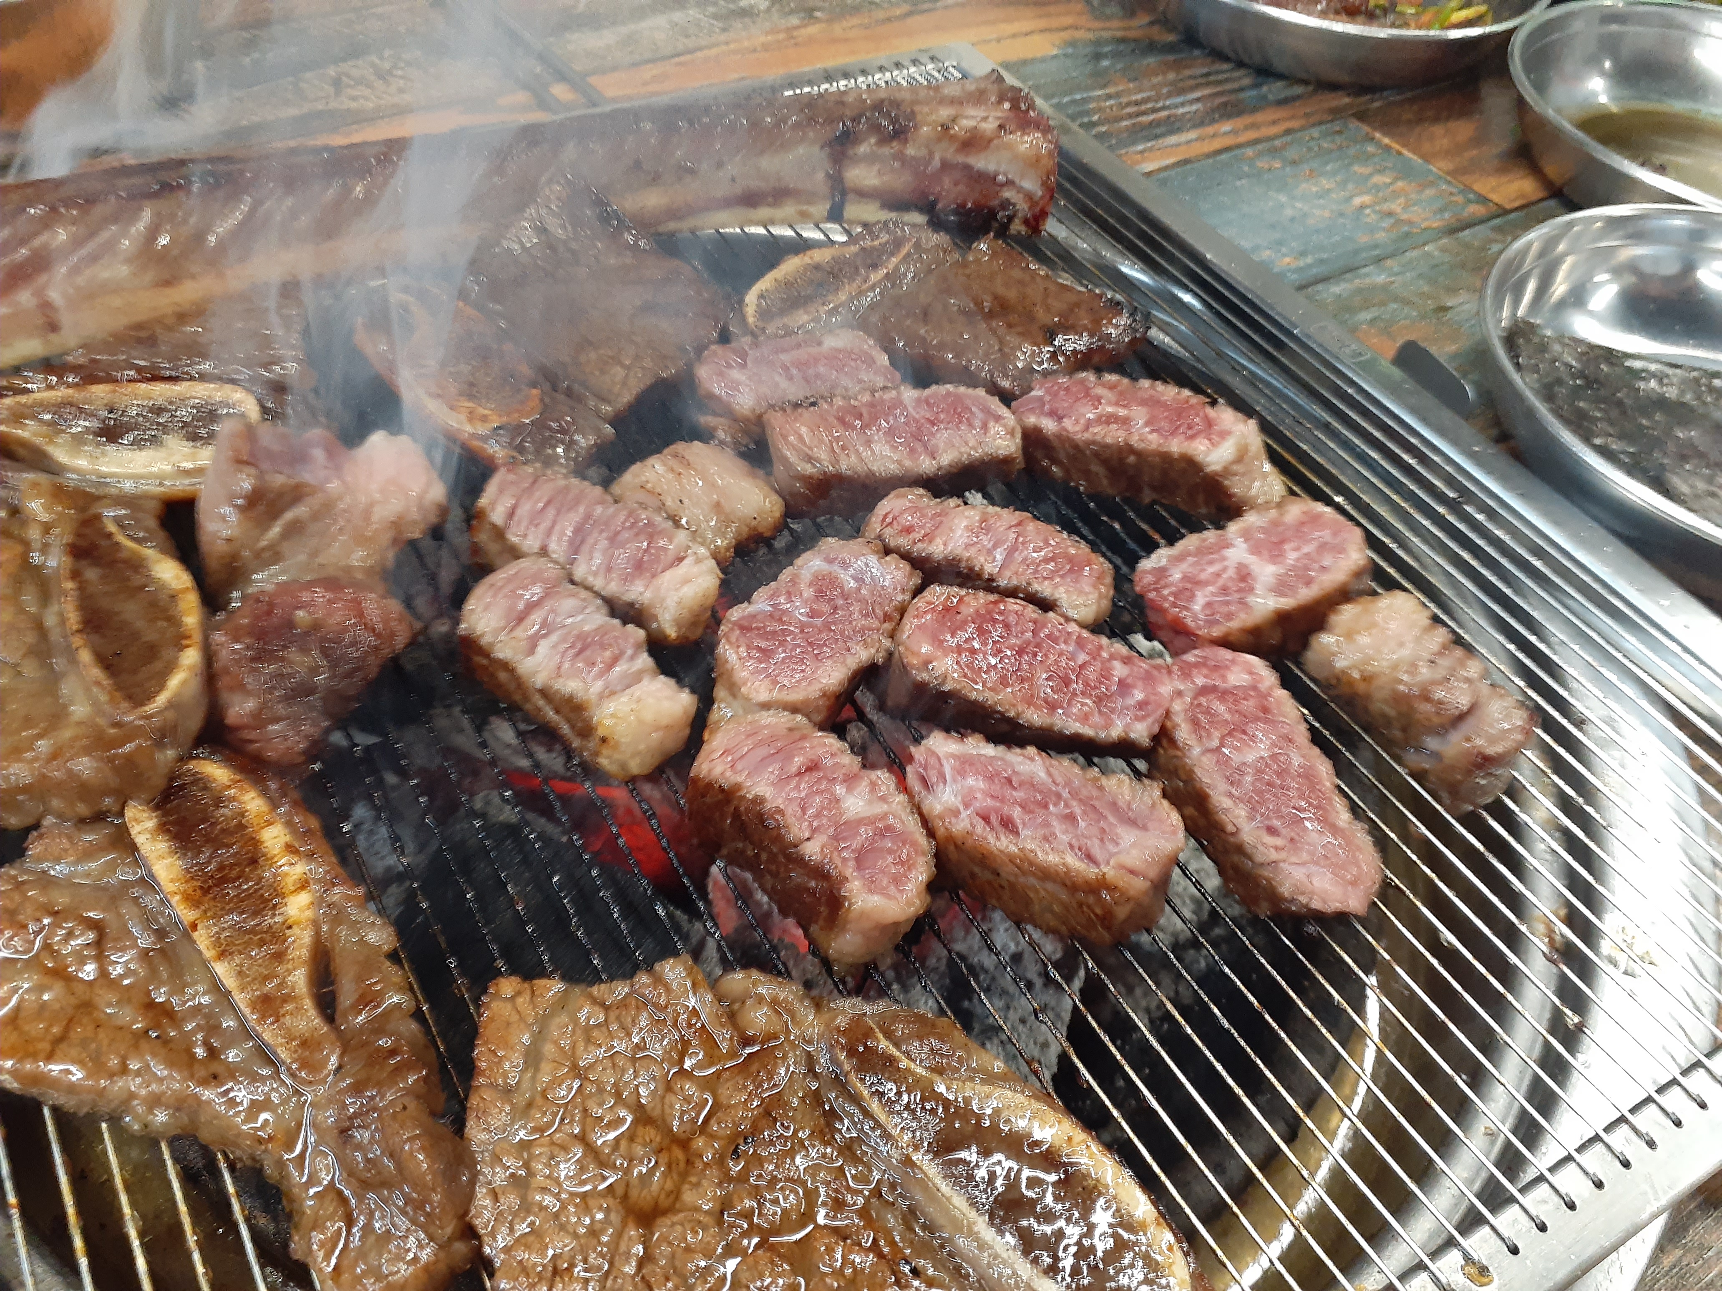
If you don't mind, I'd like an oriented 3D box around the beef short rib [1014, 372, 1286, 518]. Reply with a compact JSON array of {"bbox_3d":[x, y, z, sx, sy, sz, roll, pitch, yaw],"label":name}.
[{"bbox_3d":[0.063,-0.046,0.299,0.058,0.015,0.023,14,47,5],"label":"beef short rib"}]

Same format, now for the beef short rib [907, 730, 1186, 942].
[{"bbox_3d":[0.031,0.033,0.234,0.045,0.022,0.021,16,50,8],"label":"beef short rib"}]

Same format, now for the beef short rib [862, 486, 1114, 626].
[{"bbox_3d":[0.027,-0.018,0.283,0.050,0.013,0.020,21,50,12],"label":"beef short rib"}]

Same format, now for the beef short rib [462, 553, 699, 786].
[{"bbox_3d":[-0.053,0.004,0.251,0.041,0.019,0.021,29,53,18],"label":"beef short rib"}]

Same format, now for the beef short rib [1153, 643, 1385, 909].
[{"bbox_3d":[0.070,0.024,0.238,0.025,0.013,0.054,-6,49,-13],"label":"beef short rib"}]

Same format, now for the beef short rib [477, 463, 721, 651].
[{"bbox_3d":[-0.054,-0.018,0.272,0.049,0.017,0.020,26,52,16],"label":"beef short rib"}]

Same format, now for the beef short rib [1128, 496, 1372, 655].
[{"bbox_3d":[0.078,-0.012,0.270,0.052,0.015,0.024,-22,54,-25],"label":"beef short rib"}]

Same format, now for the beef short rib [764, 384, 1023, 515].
[{"bbox_3d":[0.007,-0.044,0.302,0.053,0.015,0.025,-5,50,-10],"label":"beef short rib"}]

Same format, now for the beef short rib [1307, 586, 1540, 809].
[{"bbox_3d":[0.109,0.011,0.264,0.022,0.018,0.040,-22,55,-23],"label":"beef short rib"}]

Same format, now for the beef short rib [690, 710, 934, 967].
[{"bbox_3d":[-0.007,0.030,0.215,0.040,0.023,0.019,36,53,23],"label":"beef short rib"}]

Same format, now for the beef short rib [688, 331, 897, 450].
[{"bbox_3d":[-0.014,-0.054,0.295,0.041,0.017,0.025,-15,52,-20],"label":"beef short rib"}]

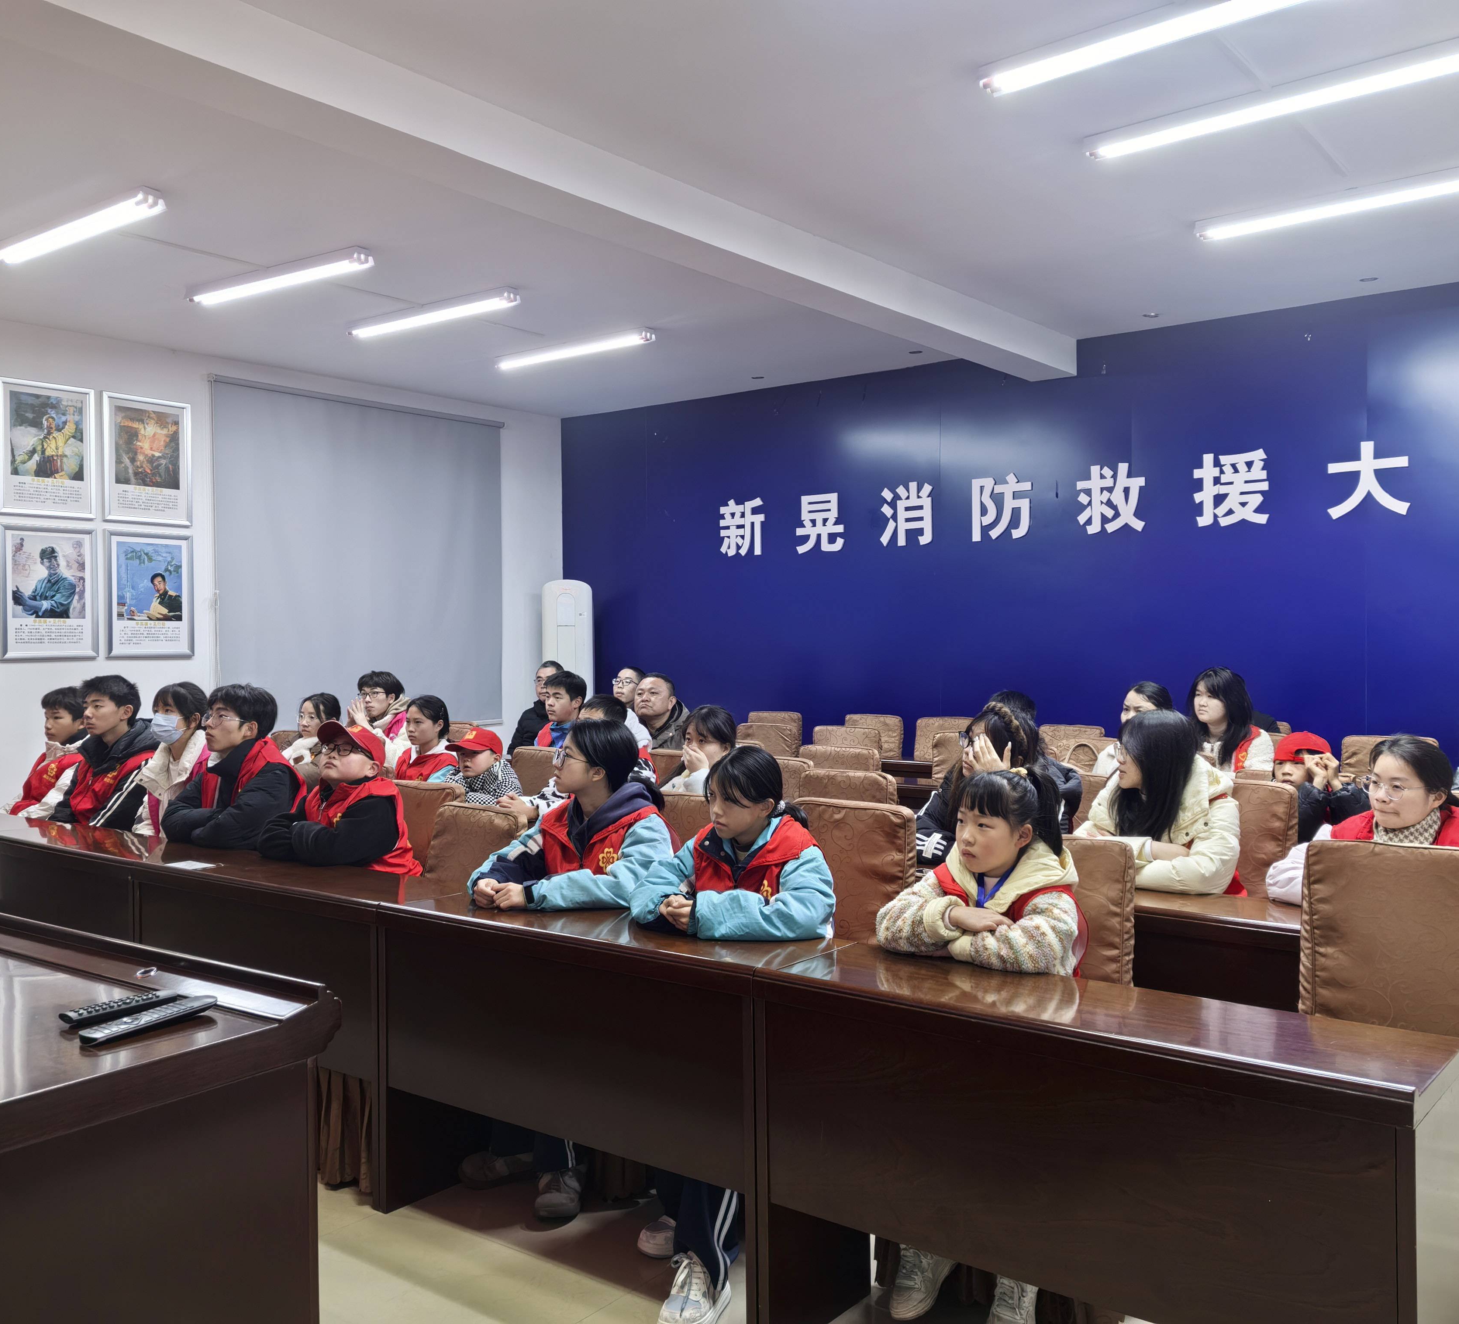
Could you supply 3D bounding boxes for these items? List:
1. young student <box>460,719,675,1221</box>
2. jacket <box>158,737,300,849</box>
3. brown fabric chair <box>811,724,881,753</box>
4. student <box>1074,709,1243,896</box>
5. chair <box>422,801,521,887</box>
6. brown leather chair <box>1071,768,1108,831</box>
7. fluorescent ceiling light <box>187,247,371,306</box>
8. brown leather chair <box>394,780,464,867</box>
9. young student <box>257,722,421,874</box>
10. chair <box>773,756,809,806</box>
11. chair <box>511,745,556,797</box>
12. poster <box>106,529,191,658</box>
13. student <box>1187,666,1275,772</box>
[{"bbox_3d":[-0.369,0.758,3.572,0.540,1.220,0.610,0,1,41],"label":"young student"},{"bbox_3d":[-1.621,0.586,4.692,0.480,0.610,0.540,-1,1,-44],"label":"jacket"},{"bbox_3d":[0.461,0.836,7.026,0.440,0.965,0.560,0,1,39],"label":"brown fabric chair"},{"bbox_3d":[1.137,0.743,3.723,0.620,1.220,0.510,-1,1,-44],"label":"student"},{"bbox_3d":[-0.729,0.881,3.615,0.450,0.980,0.530,0,1,38],"label":"chair"},{"bbox_3d":[1.003,0.860,4.313,0.450,0.980,0.530,0,1,38],"label":"brown leather chair"},{"bbox_3d":[-2.068,-1.754,6.264,1.220,0.065,0.130,0,1,35],"label":"fluorescent ceiling light"},{"bbox_3d":[-1.128,0.881,4.158,0.440,1.000,0.540,0,1,39],"label":"brown leather chair"},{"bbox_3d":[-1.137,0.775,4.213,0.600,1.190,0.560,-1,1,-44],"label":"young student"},{"bbox_3d":[-0.005,0.863,5.127,0.440,0.965,0.560,0,1,41],"label":"chair"},{"bbox_3d":[-0.839,0.866,5.660,0.450,0.980,0.530,0,1,38],"label":"chair"},{"bbox_3d":[-3.276,-0.385,7.821,0.030,0.710,0.515,0,1,38],"label":"poster"},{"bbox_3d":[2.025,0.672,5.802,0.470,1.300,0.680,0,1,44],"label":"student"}]

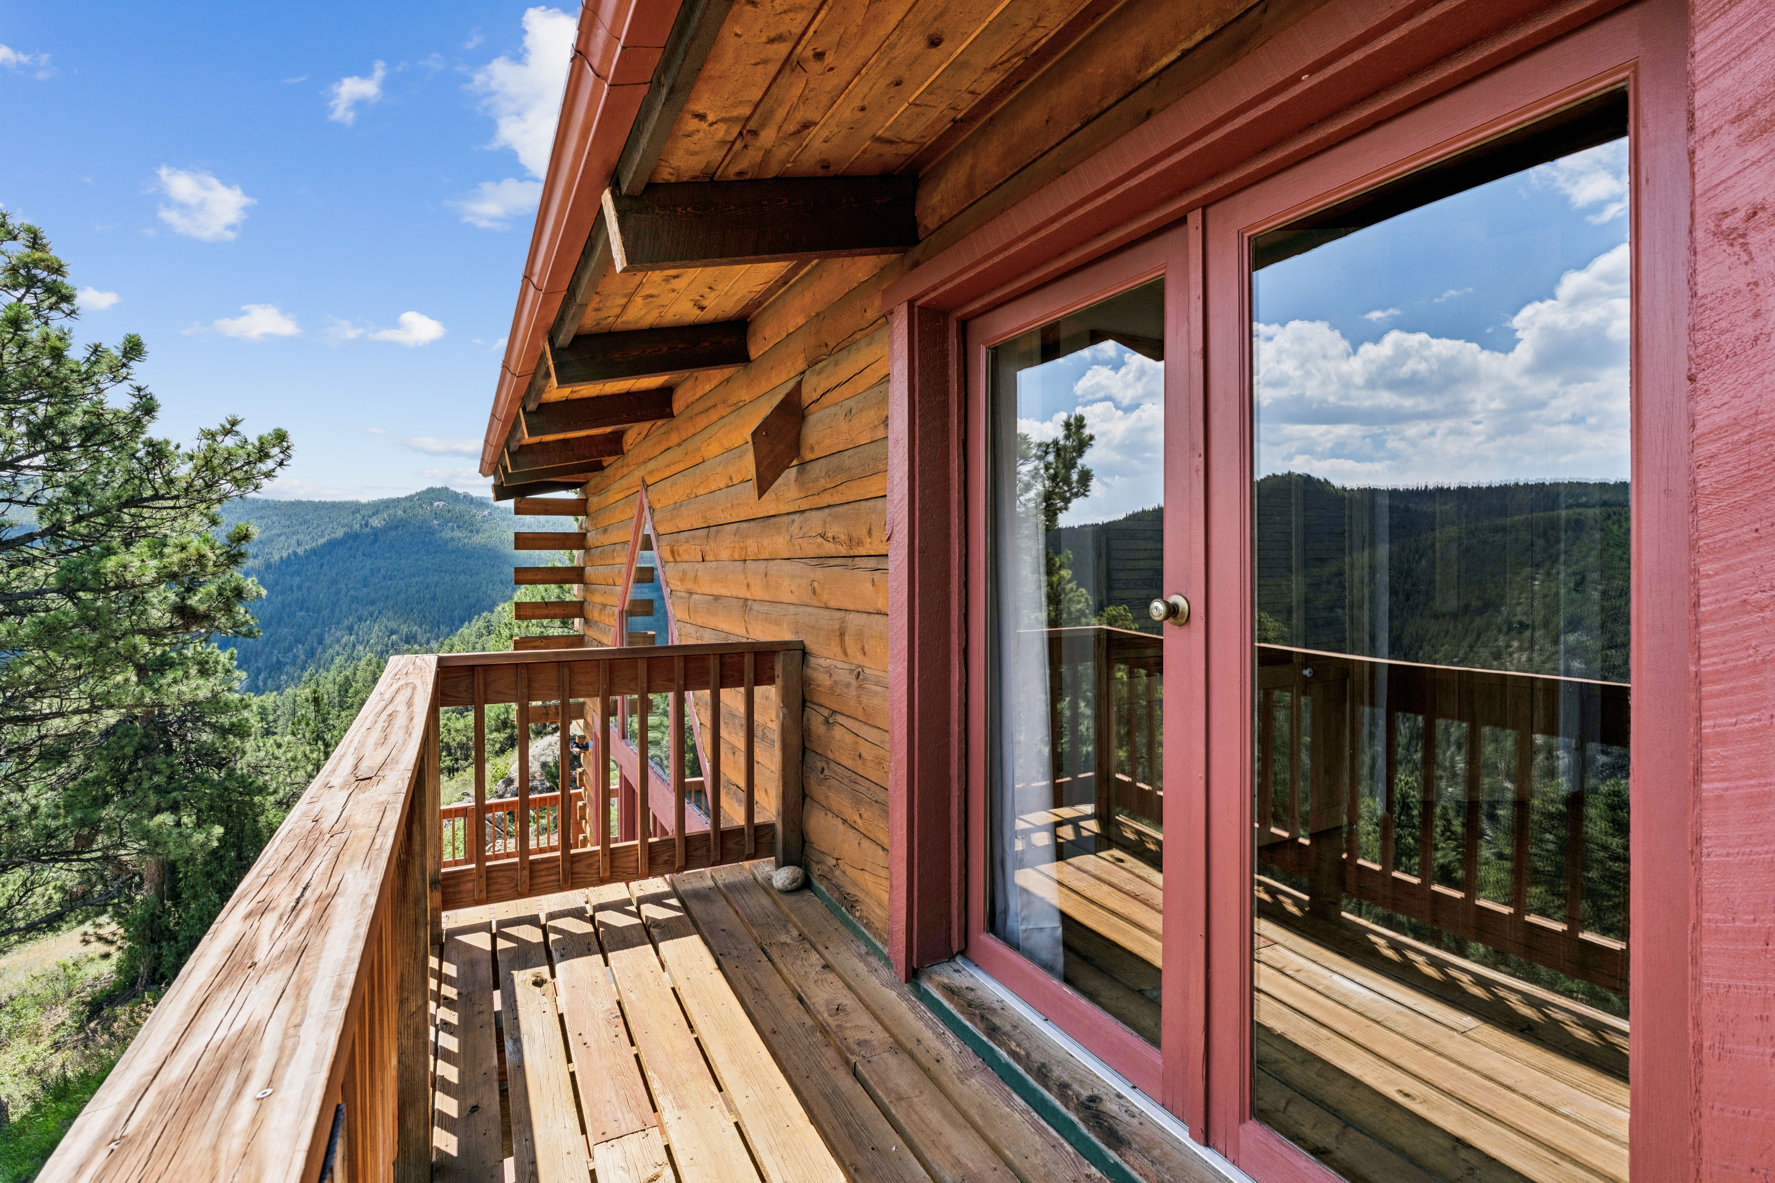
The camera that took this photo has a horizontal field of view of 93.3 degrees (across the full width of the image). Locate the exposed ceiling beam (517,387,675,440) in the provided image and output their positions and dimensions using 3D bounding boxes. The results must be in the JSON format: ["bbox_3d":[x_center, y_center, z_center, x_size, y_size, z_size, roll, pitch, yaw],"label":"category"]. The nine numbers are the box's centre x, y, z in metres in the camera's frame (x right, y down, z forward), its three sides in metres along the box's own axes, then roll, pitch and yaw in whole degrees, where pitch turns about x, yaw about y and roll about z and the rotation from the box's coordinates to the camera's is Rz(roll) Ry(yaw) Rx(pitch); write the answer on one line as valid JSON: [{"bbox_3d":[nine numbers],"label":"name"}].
[{"bbox_3d":[-1.824,-1.139,5.364,0.935,0.198,0.090,-15,8,-26],"label":"exposed ceiling beam"}]

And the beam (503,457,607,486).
[{"bbox_3d":[-3.191,-1.204,8.052,0.950,0.198,0.090,-15,8,-26],"label":"beam"}]

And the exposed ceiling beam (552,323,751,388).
[{"bbox_3d":[-1.082,-1.104,3.916,0.935,0.198,0.090,-15,8,-26],"label":"exposed ceiling beam"}]

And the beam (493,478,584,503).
[{"bbox_3d":[-4.014,-1.223,9.653,0.950,0.198,0.090,-15,8,-26],"label":"beam"}]

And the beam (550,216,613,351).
[{"bbox_3d":[-1.080,-1.095,2.981,0.045,0.075,1.580,-15,8,-26],"label":"beam"}]

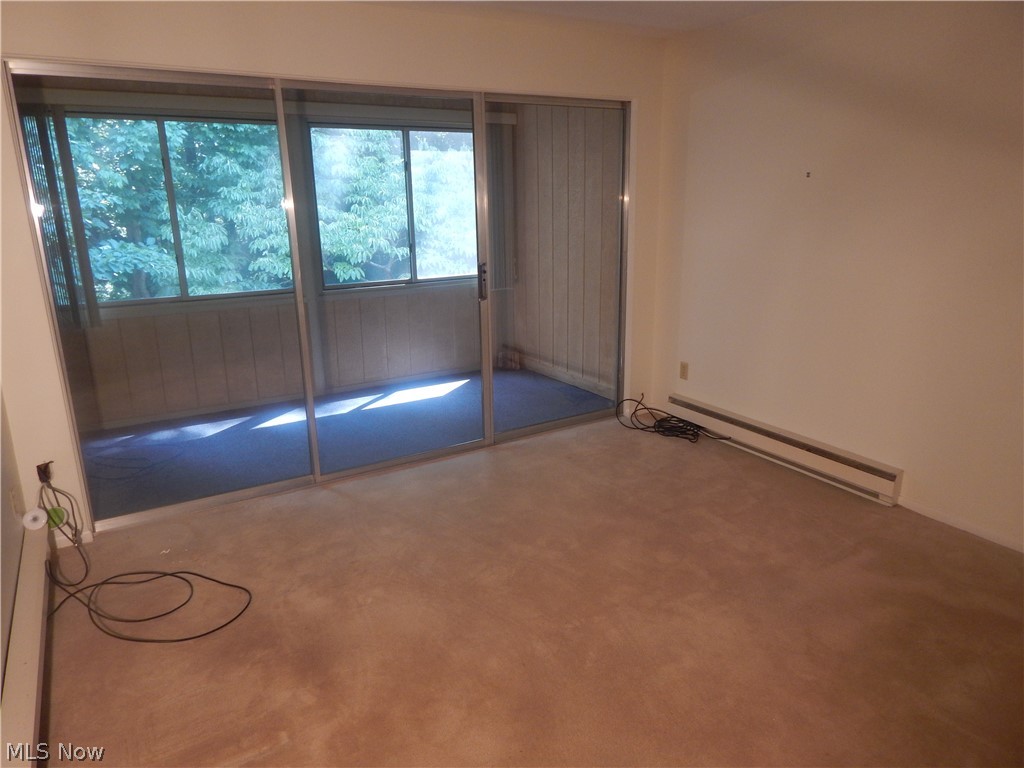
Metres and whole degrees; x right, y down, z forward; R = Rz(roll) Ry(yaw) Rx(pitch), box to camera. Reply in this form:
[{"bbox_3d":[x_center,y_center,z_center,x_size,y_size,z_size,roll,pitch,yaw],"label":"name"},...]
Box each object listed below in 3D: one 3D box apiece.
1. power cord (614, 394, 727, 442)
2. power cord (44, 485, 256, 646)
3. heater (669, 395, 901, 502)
[{"bbox_3d":[1.017,0.244,4.224,0.395,0.159,0.710,-9,17,-27],"label":"power cord"},{"bbox_3d":[-1.520,0.659,2.663,0.735,0.274,1.145,-9,17,-27],"label":"power cord"},{"bbox_3d":[1.479,0.330,3.833,0.065,0.179,1.615,-9,17,-27],"label":"heater"}]

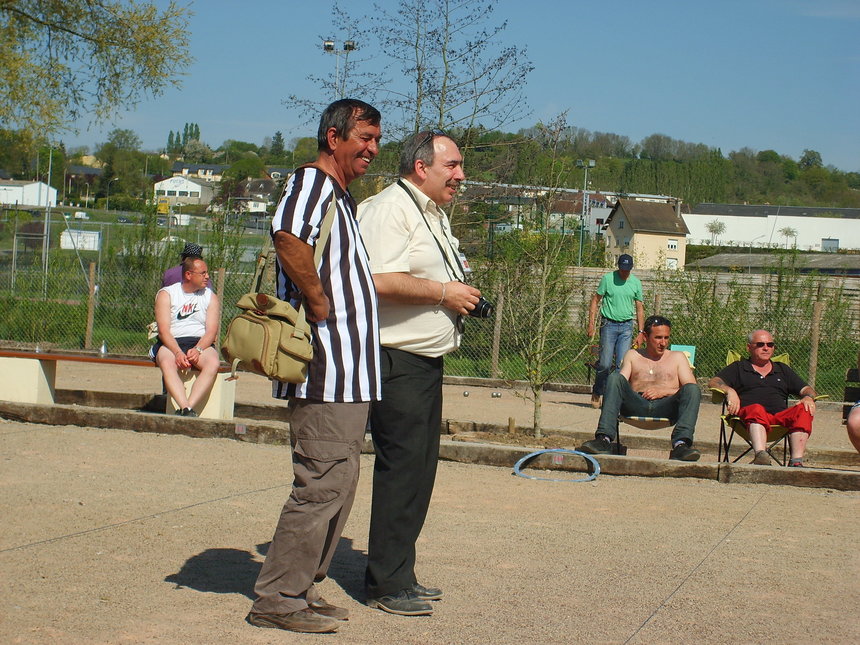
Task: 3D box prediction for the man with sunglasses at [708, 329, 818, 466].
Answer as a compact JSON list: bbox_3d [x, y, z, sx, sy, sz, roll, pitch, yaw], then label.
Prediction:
[{"bbox_3d":[2.337,0.544,14.100,0.730,1.030,0.840,3,1,-3],"label":"man with sunglasses"}]

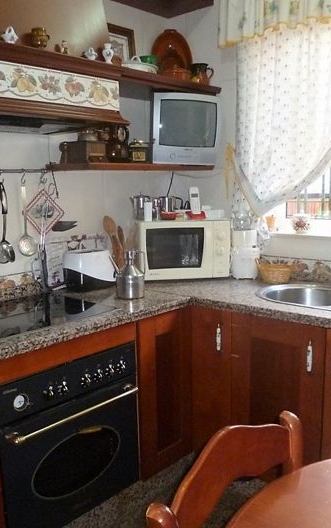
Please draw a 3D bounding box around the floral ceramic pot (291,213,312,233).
[{"bbox_3d":[0.694,-0.208,2.479,0.100,0.097,0.100,7,13,43],"label":"floral ceramic pot"}]

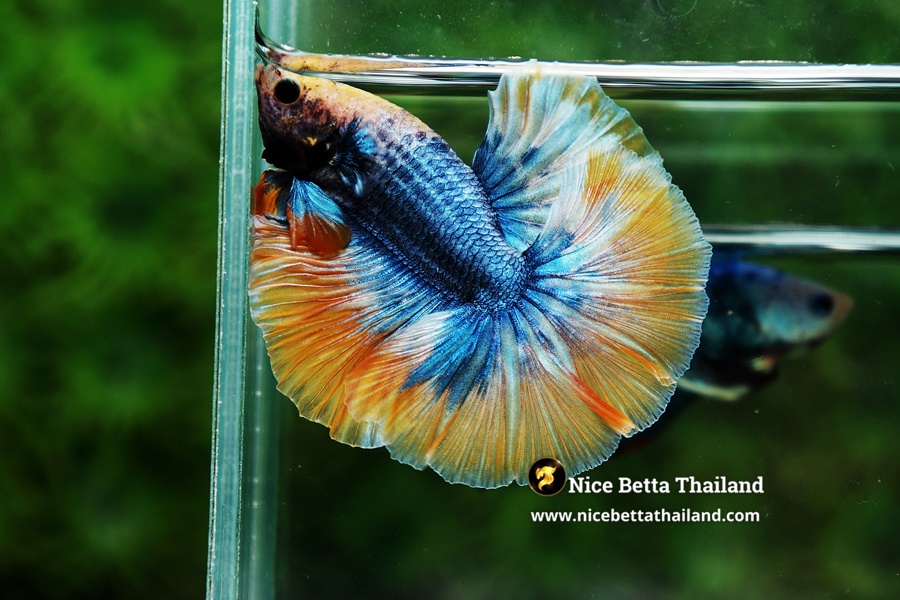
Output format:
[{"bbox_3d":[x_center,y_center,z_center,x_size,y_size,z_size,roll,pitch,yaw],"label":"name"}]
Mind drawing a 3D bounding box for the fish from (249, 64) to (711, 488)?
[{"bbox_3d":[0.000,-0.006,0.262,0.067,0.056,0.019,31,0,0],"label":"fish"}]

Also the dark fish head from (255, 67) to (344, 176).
[{"bbox_3d":[-0.020,-0.023,0.261,0.015,0.013,0.011,30,0,0],"label":"dark fish head"}]

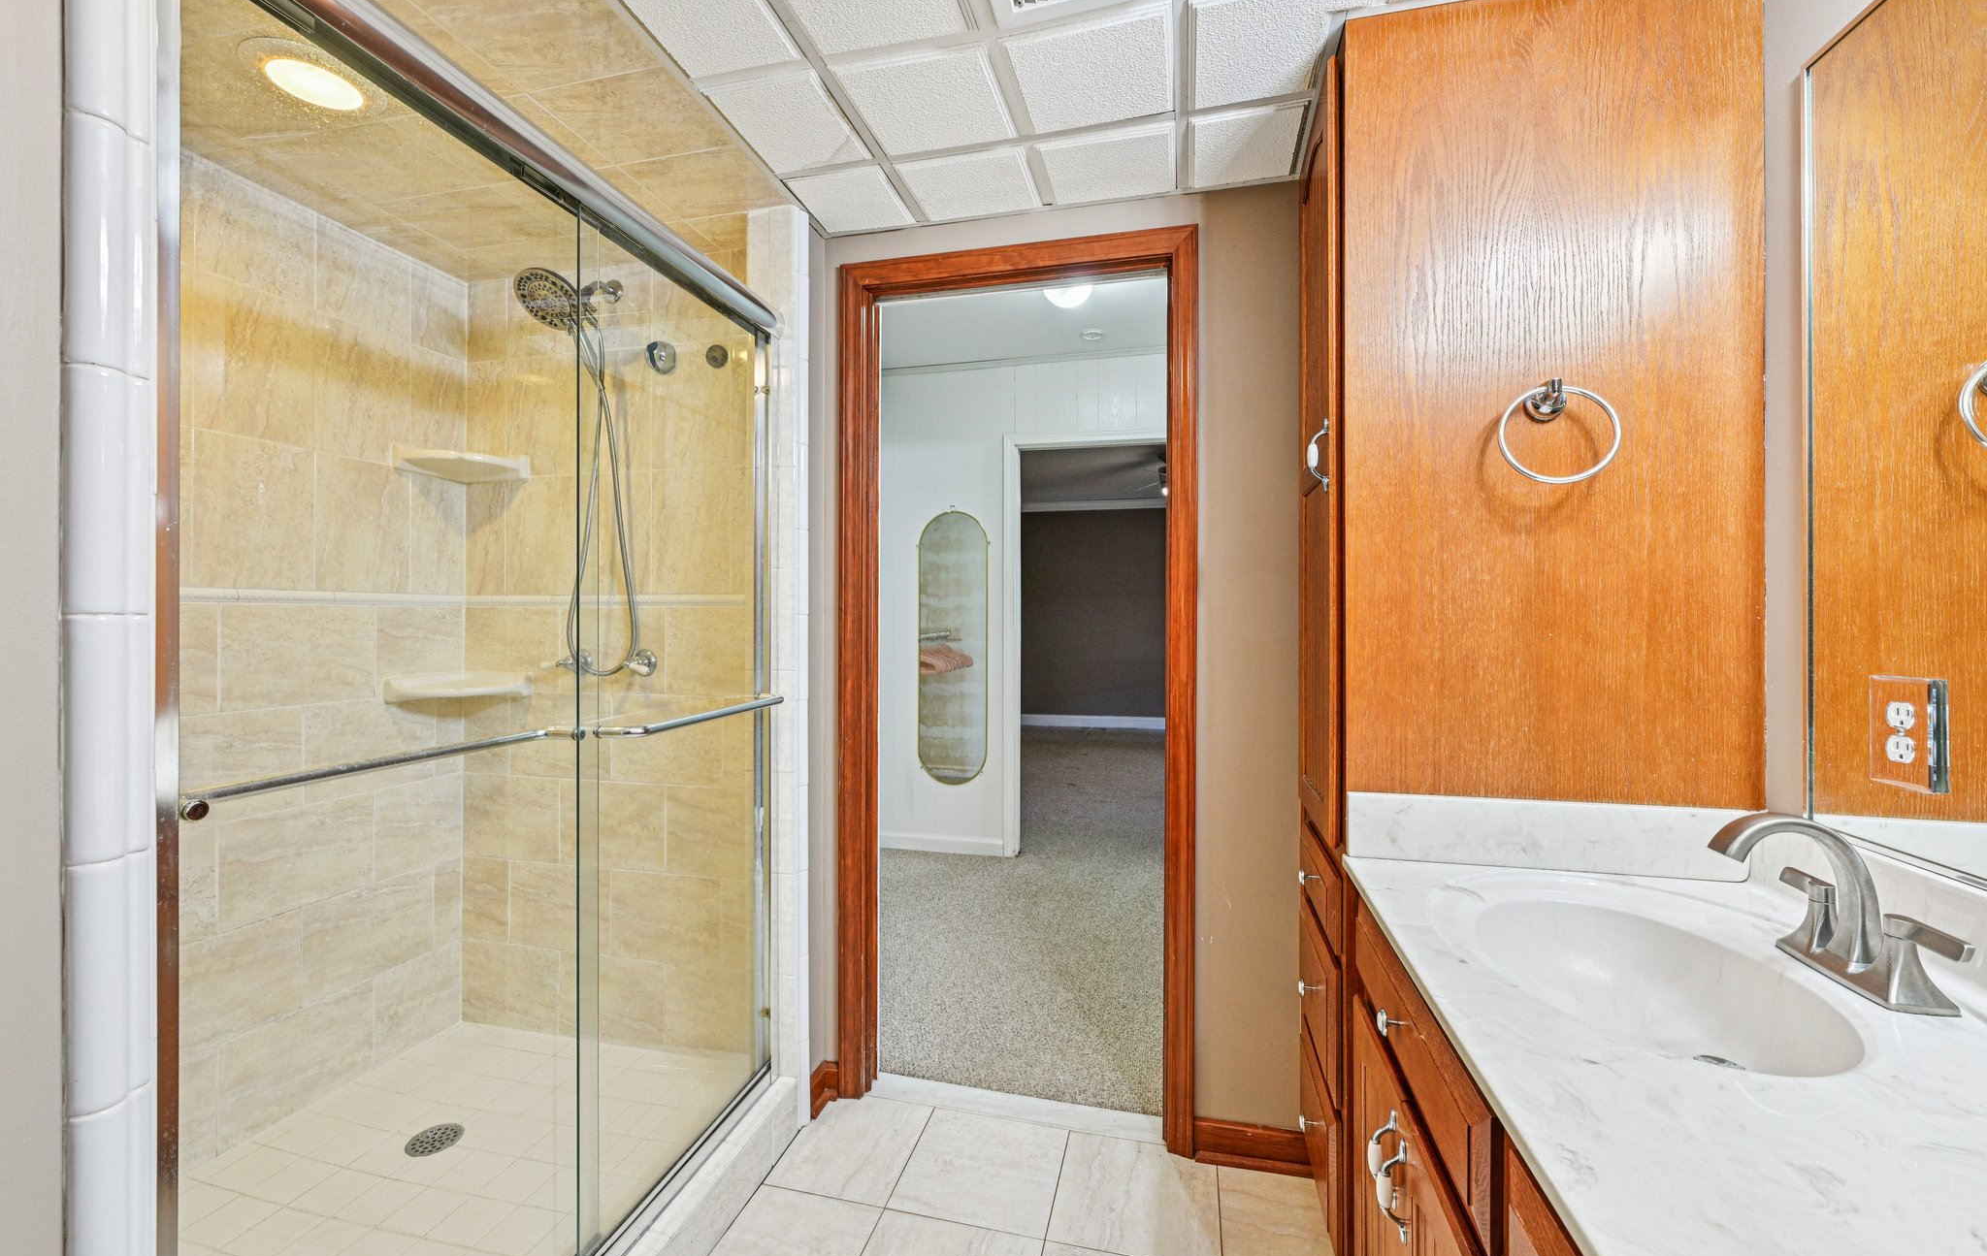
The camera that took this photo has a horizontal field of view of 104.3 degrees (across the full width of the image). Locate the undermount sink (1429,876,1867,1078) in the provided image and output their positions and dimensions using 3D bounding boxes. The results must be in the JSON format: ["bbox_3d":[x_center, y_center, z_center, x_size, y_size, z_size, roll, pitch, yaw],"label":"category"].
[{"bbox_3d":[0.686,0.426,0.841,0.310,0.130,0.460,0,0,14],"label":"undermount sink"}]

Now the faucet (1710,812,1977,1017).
[{"bbox_3d":[0.844,0.280,0.801,0.158,0.168,0.235,0,0,14],"label":"faucet"}]

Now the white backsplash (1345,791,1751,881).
[{"bbox_3d":[0.822,0.314,1.173,0.530,0.102,0.020,0,0,14],"label":"white backsplash"}]

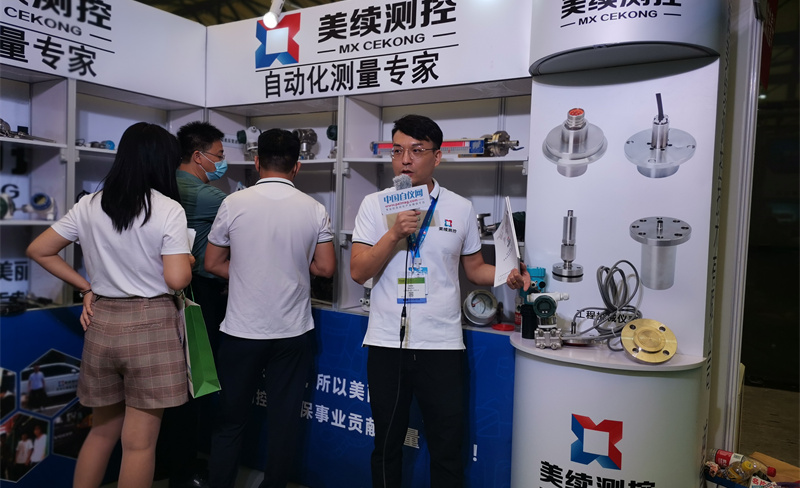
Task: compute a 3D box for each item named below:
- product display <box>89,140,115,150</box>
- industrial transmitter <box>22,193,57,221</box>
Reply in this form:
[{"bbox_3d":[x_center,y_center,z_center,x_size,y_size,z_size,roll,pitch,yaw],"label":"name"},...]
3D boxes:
[{"bbox_3d":[-1.491,-0.494,3.005,0.075,0.050,0.110,4,3,35],"label":"product display"},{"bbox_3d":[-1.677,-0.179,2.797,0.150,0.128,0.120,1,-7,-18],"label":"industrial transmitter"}]

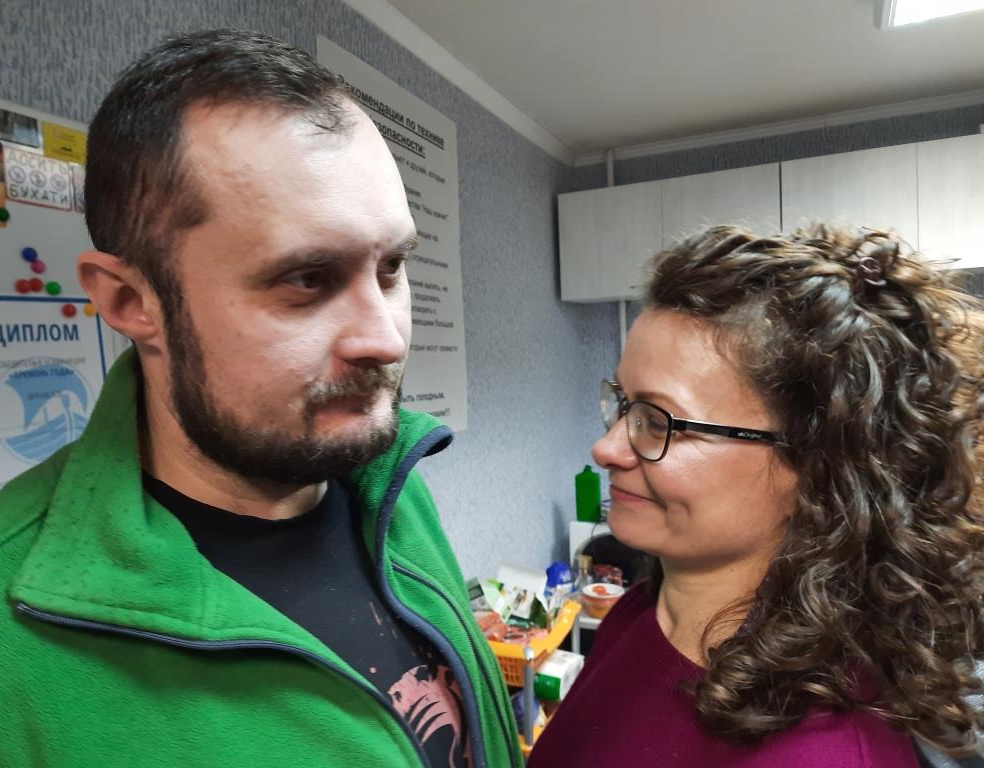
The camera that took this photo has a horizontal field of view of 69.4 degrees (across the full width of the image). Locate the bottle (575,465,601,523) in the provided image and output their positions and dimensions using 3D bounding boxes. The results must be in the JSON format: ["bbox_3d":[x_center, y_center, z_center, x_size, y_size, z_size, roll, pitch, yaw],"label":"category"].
[{"bbox_3d":[0.356,0.404,2.620,0.089,0.208,0.056,-2,1,21],"label":"bottle"}]

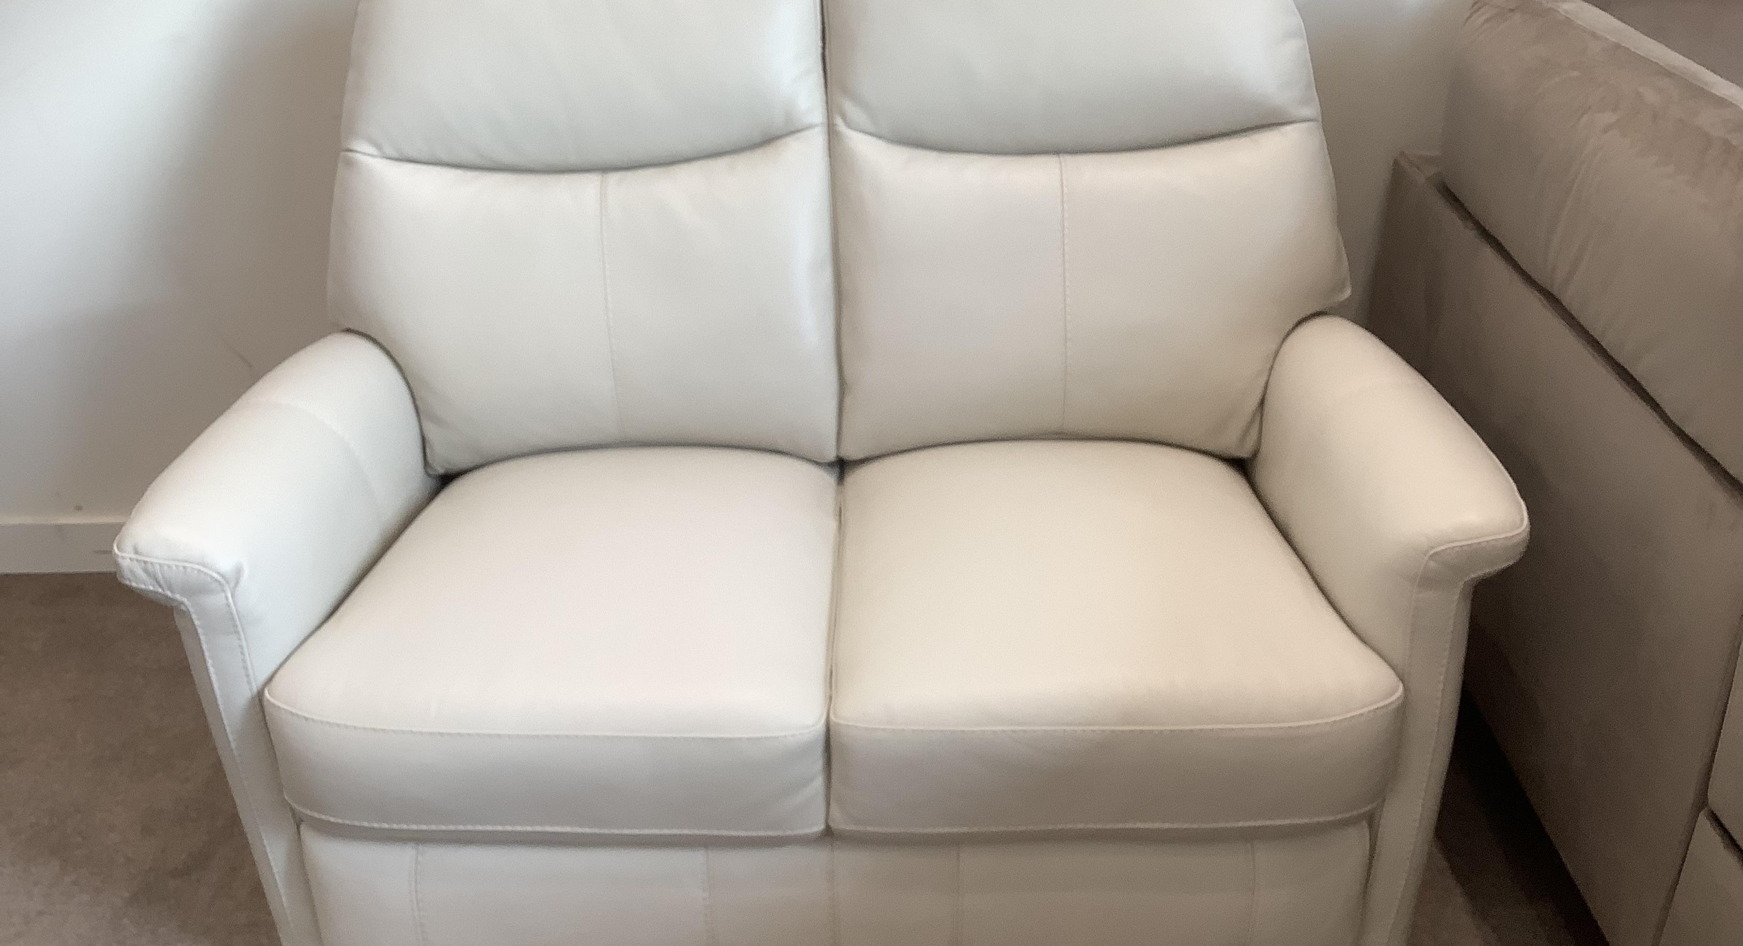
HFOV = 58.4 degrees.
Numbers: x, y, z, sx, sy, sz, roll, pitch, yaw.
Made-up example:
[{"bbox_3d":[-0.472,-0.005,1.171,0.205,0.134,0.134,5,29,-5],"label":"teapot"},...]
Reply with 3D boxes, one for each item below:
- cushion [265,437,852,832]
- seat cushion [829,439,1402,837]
[{"bbox_3d":[-0.329,0.163,1.874,0.575,0.220,0.580,-1,29,0],"label":"cushion"},{"bbox_3d":[0.244,0.158,1.874,0.575,0.220,0.580,-1,29,0],"label":"seat cushion"}]

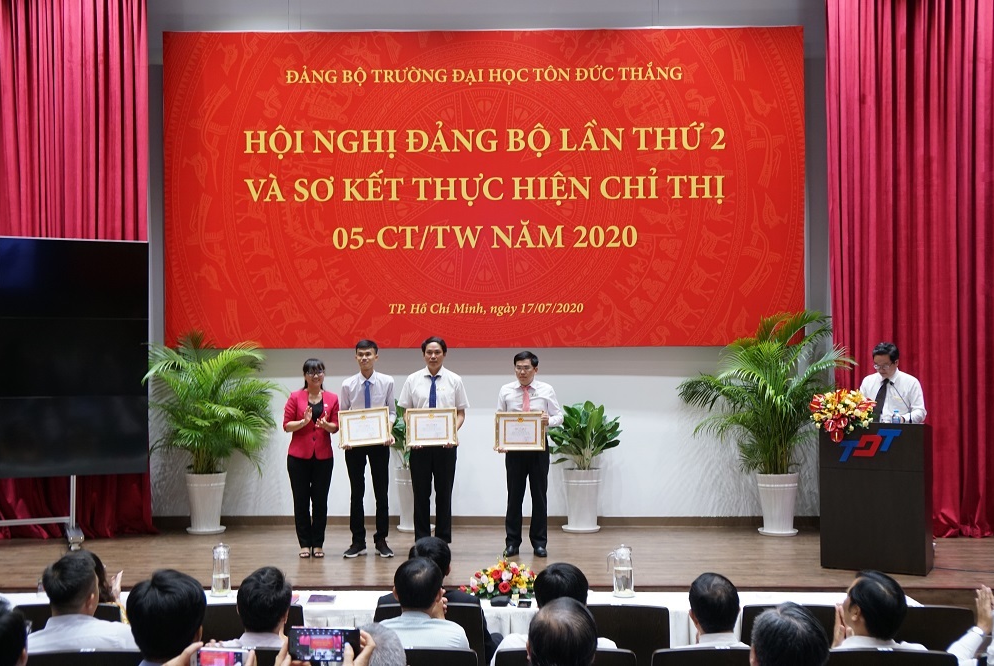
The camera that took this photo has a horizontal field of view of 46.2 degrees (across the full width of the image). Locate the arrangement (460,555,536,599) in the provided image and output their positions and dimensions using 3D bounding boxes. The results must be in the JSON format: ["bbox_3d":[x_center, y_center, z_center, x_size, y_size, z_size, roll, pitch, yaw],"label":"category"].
[{"bbox_3d":[0.028,1.238,5.980,0.430,0.235,0.300,0,-1,0],"label":"arrangement"}]

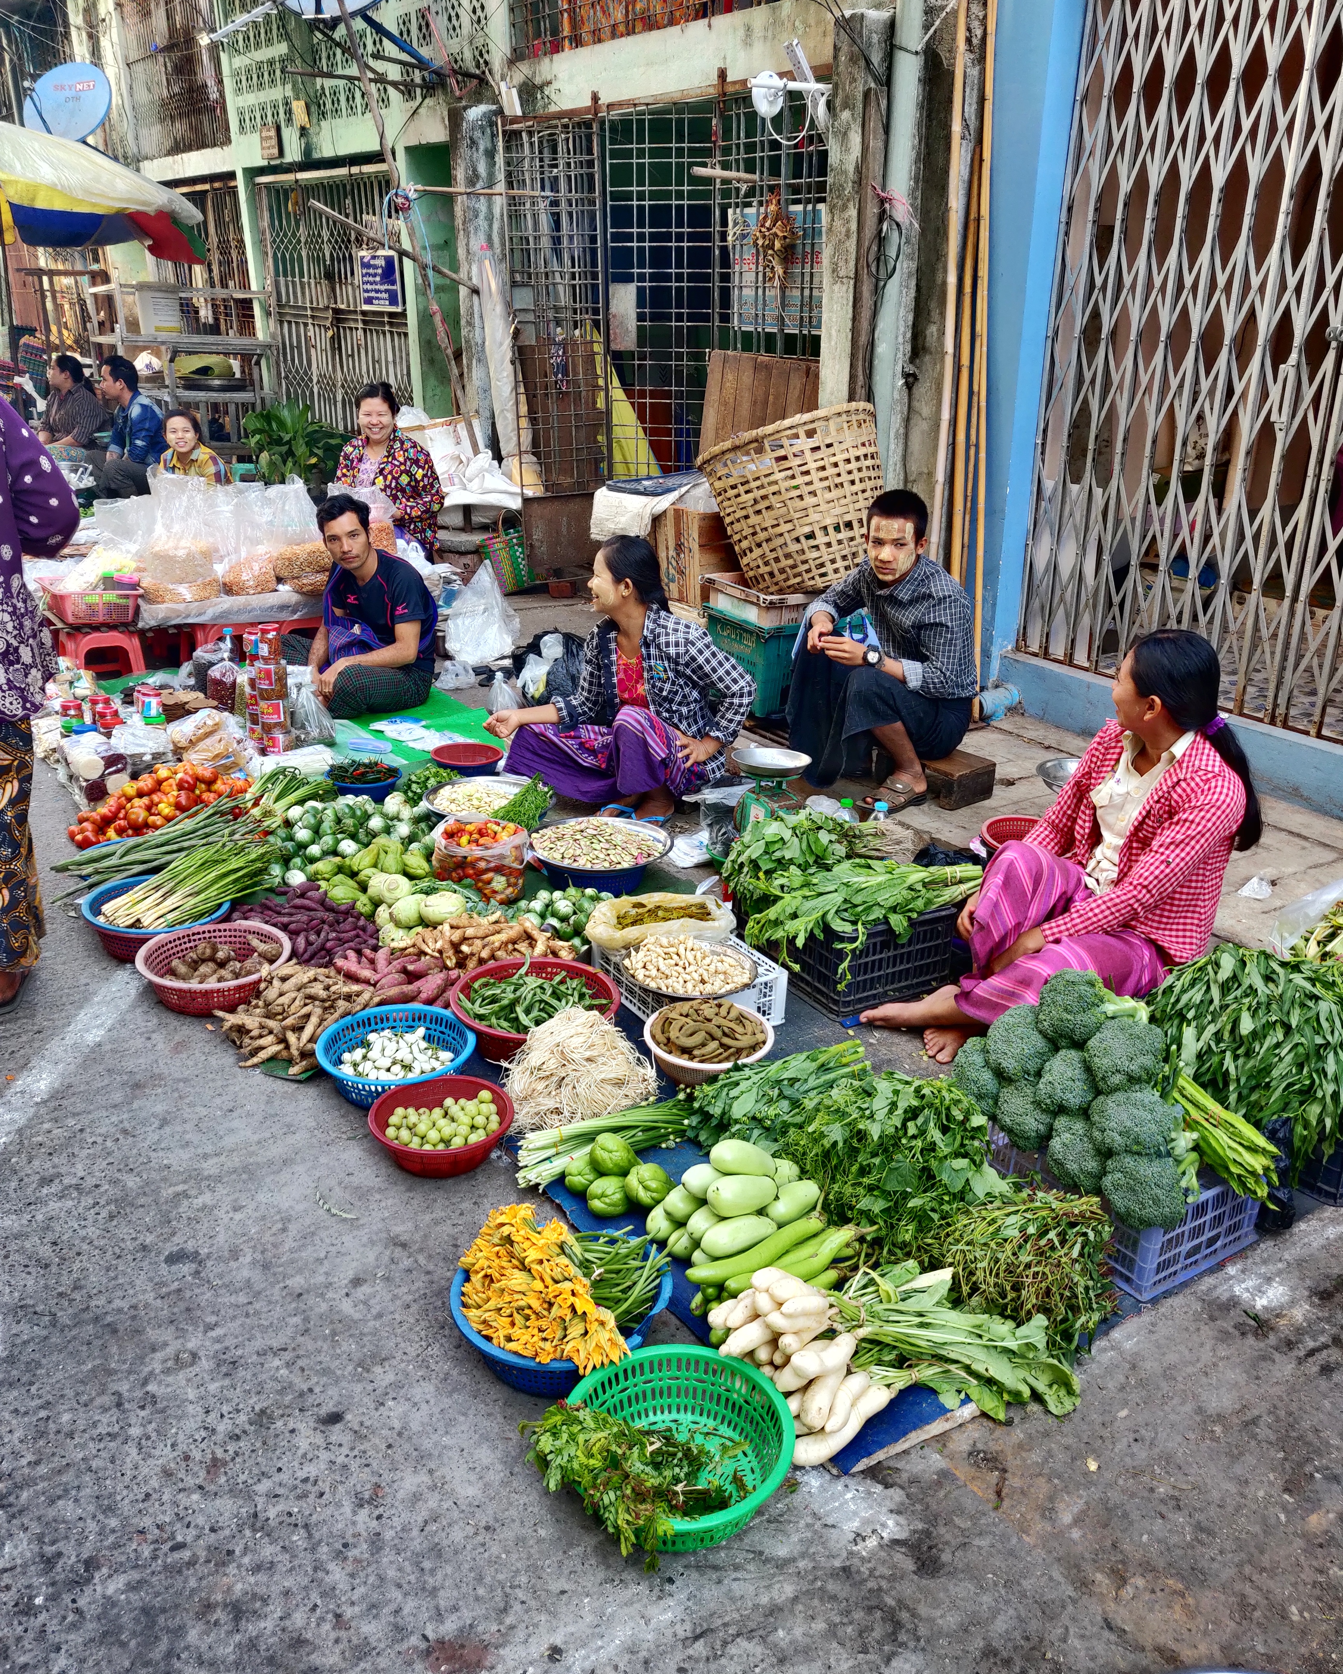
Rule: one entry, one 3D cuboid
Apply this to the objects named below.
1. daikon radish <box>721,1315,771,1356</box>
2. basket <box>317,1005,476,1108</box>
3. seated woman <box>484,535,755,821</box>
[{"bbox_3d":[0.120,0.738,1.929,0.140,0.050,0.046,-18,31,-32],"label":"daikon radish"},{"bbox_3d":[-0.549,0.457,2.632,0.310,0.105,0.310,0,23,0],"label":"basket"},{"bbox_3d":[-0.137,-0.500,3.965,0.680,0.820,0.600,11,25,25],"label":"seated woman"}]

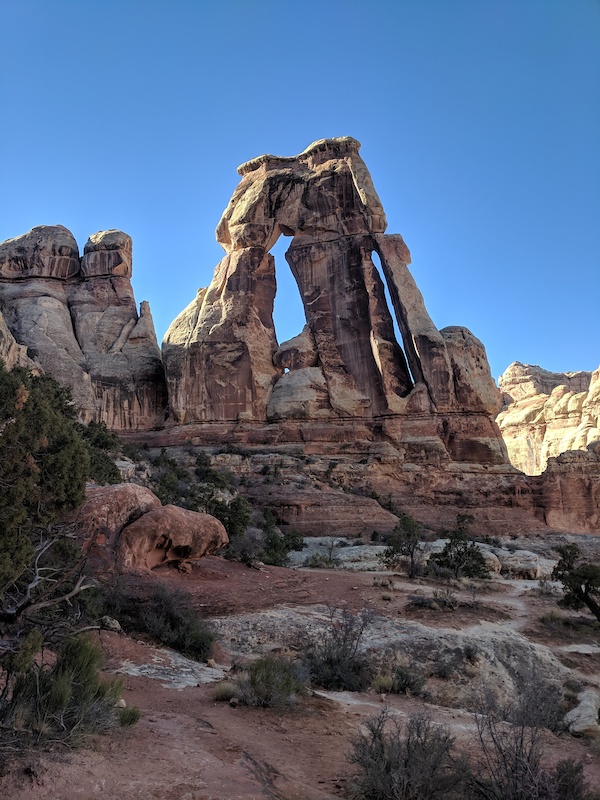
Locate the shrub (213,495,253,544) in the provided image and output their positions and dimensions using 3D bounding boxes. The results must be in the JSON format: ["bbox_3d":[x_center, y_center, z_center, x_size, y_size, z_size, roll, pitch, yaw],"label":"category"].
[{"bbox_3d":[-3.258,5.815,29.000,1.950,2.400,1.900,0,-9,0],"label":"shrub"}]

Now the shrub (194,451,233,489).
[{"bbox_3d":[-6.334,5.089,44.000,2.750,2.600,2.500,0,-9,0],"label":"shrub"}]

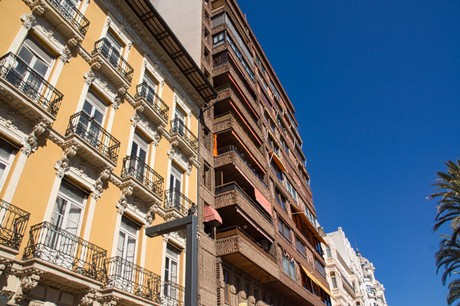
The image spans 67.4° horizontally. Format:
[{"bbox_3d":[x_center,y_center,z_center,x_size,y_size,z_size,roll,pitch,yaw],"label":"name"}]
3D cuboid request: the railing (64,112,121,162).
[{"bbox_3d":[-4.872,-0.398,12.459,0.463,1.037,2.044,-20,-41,19],"label":"railing"}]

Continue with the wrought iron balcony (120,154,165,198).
[{"bbox_3d":[-3.580,1.103,14.482,0.463,1.037,2.044,-20,-41,19],"label":"wrought iron balcony"}]

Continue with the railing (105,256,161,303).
[{"bbox_3d":[-3.300,4.466,11.807,0.541,1.028,2.351,-20,-41,19],"label":"railing"}]

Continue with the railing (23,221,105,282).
[{"bbox_3d":[-4.591,2.965,9.784,0.541,1.028,2.351,-20,-41,19],"label":"railing"}]

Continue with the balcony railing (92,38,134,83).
[{"bbox_3d":[-5.134,-3.902,15.228,0.449,1.054,2.030,-20,-41,19],"label":"balcony railing"}]

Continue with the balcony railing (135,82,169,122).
[{"bbox_3d":[-3.843,-2.401,17.250,0.449,1.054,2.030,-20,-41,19],"label":"balcony railing"}]

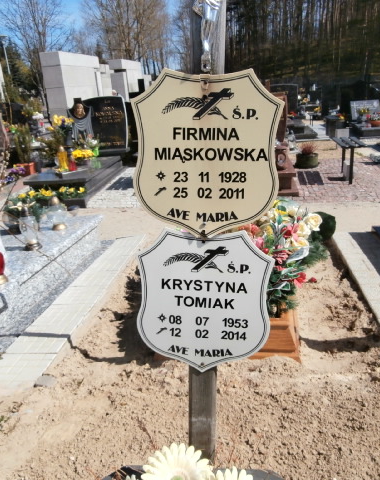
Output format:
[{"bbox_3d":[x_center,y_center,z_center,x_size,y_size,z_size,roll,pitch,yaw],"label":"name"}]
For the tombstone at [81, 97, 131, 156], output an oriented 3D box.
[{"bbox_3d":[-1.380,-1.870,7.295,0.780,0.900,0.180,0,18,8],"label":"tombstone"}]

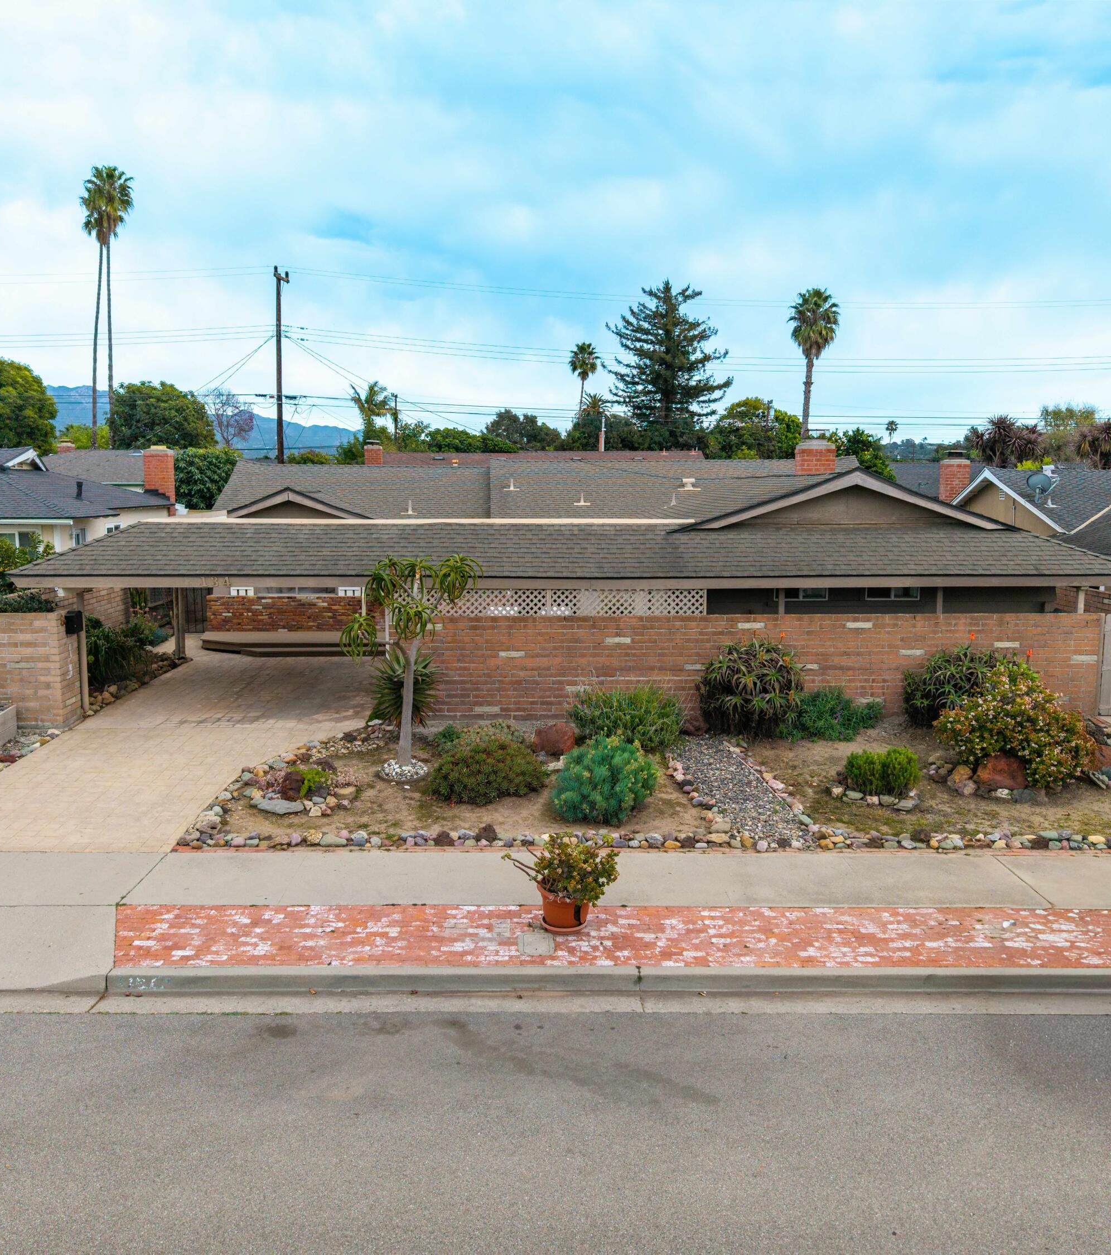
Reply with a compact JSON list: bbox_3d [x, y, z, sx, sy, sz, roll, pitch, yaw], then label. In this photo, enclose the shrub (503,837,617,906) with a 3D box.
[{"bbox_3d":[0.060,2.215,10.624,1.030,0.630,0.820,0,7,0],"label":"shrub"}]

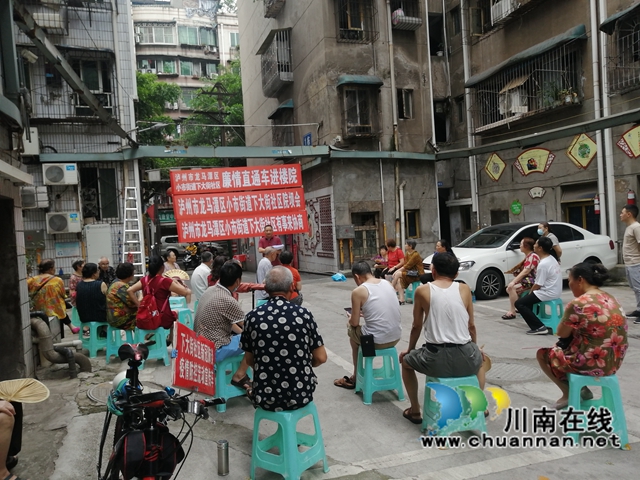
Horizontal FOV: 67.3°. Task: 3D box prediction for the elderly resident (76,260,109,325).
[{"bbox_3d":[-3.170,0.965,6.914,0.480,1.290,0.680,-3,1,12],"label":"elderly resident"}]

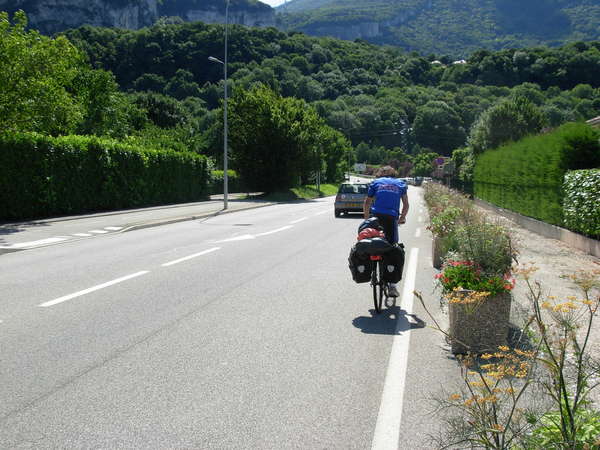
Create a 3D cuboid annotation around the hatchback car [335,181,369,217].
[{"bbox_3d":[2.495,-1.075,27.314,1.630,1.390,3.750,1,4,11],"label":"hatchback car"}]

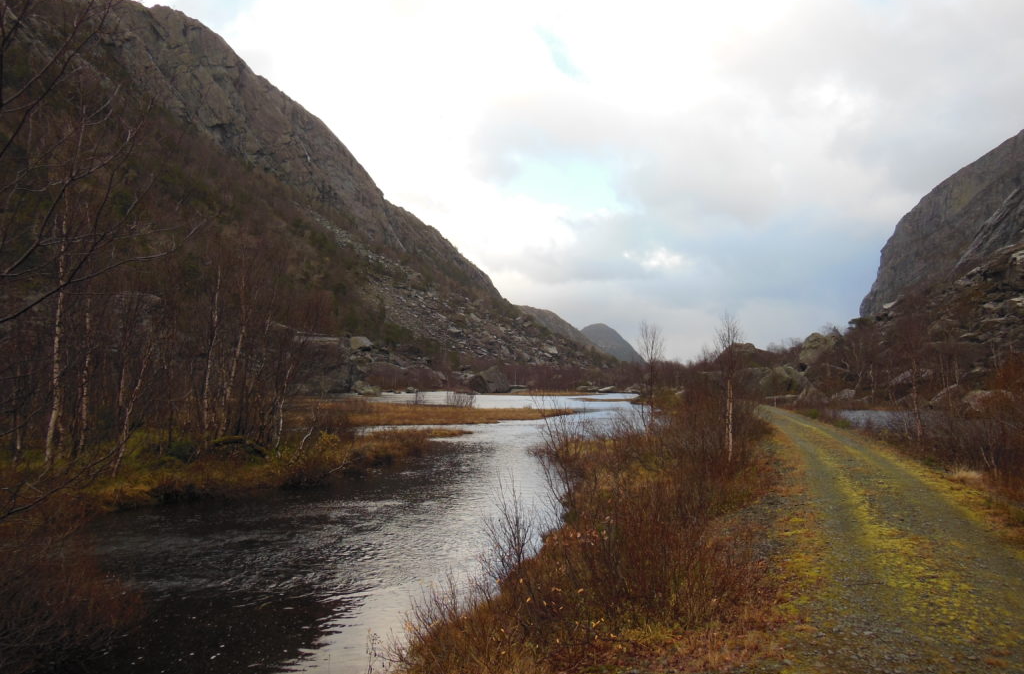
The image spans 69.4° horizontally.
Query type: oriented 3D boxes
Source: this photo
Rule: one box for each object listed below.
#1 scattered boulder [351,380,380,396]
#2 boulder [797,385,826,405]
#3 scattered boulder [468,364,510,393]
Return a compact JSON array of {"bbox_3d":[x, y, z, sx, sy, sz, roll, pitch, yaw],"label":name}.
[{"bbox_3d":[-16.443,5.668,83.000,3.270,1.760,2.600,1,-3,-11],"label":"scattered boulder"},{"bbox_3d":[22.275,4.277,55.000,2.160,1.600,1.900,-1,-3,22],"label":"boulder"},{"bbox_3d":[-2.924,5.287,92.000,5.310,3.410,4.600,0,-3,-2],"label":"scattered boulder"}]

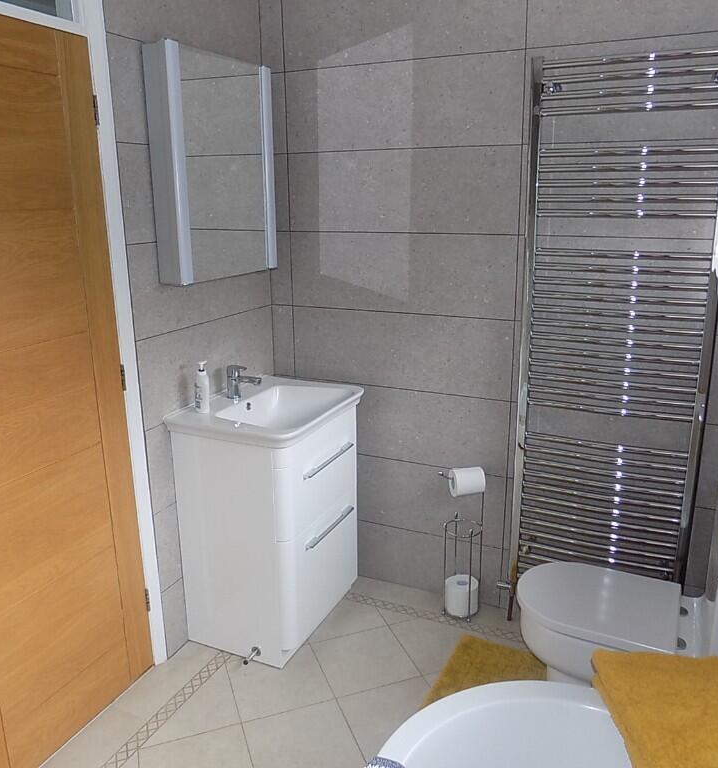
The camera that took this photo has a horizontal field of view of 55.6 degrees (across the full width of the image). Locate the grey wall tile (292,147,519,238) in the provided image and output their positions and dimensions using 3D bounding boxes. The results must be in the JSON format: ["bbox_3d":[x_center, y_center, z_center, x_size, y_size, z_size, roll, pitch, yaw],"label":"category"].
[{"bbox_3d":[0.140,-0.703,2.492,0.900,0.297,0.012,6,17,24],"label":"grey wall tile"}]

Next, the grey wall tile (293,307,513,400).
[{"bbox_3d":[0.145,-0.129,2.649,0.900,0.297,0.012,6,17,24],"label":"grey wall tile"}]

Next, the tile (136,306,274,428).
[{"bbox_3d":[-0.523,-0.082,2.462,0.010,0.292,0.786,6,17,24],"label":"tile"}]

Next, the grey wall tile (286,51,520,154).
[{"bbox_3d":[0.133,-0.970,2.353,0.890,0.292,0.010,6,17,24],"label":"grey wall tile"}]

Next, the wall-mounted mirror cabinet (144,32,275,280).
[{"bbox_3d":[-0.471,-0.724,2.287,0.098,0.712,0.560,6,17,24],"label":"wall-mounted mirror cabinet"}]

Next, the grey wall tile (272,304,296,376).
[{"bbox_3d":[-0.305,-0.173,2.787,0.099,0.292,0.010,6,17,24],"label":"grey wall tile"}]

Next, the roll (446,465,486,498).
[{"bbox_3d":[0.398,0.359,2.497,0.103,0.101,0.101,-3,15,-10],"label":"roll"}]

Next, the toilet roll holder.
[{"bbox_3d":[0.398,0.618,2.644,0.160,0.595,0.150,6,17,24],"label":"toilet roll holder"}]

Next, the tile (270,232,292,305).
[{"bbox_3d":[-0.308,-0.455,2.710,0.099,0.292,0.010,6,17,24],"label":"tile"}]

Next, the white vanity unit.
[{"bbox_3d":[-0.293,0.473,2.563,0.435,0.858,0.682,6,17,24],"label":"white vanity unit"}]

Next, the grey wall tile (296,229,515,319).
[{"bbox_3d":[0.143,-0.417,2.571,0.900,0.297,0.012,6,17,24],"label":"grey wall tile"}]

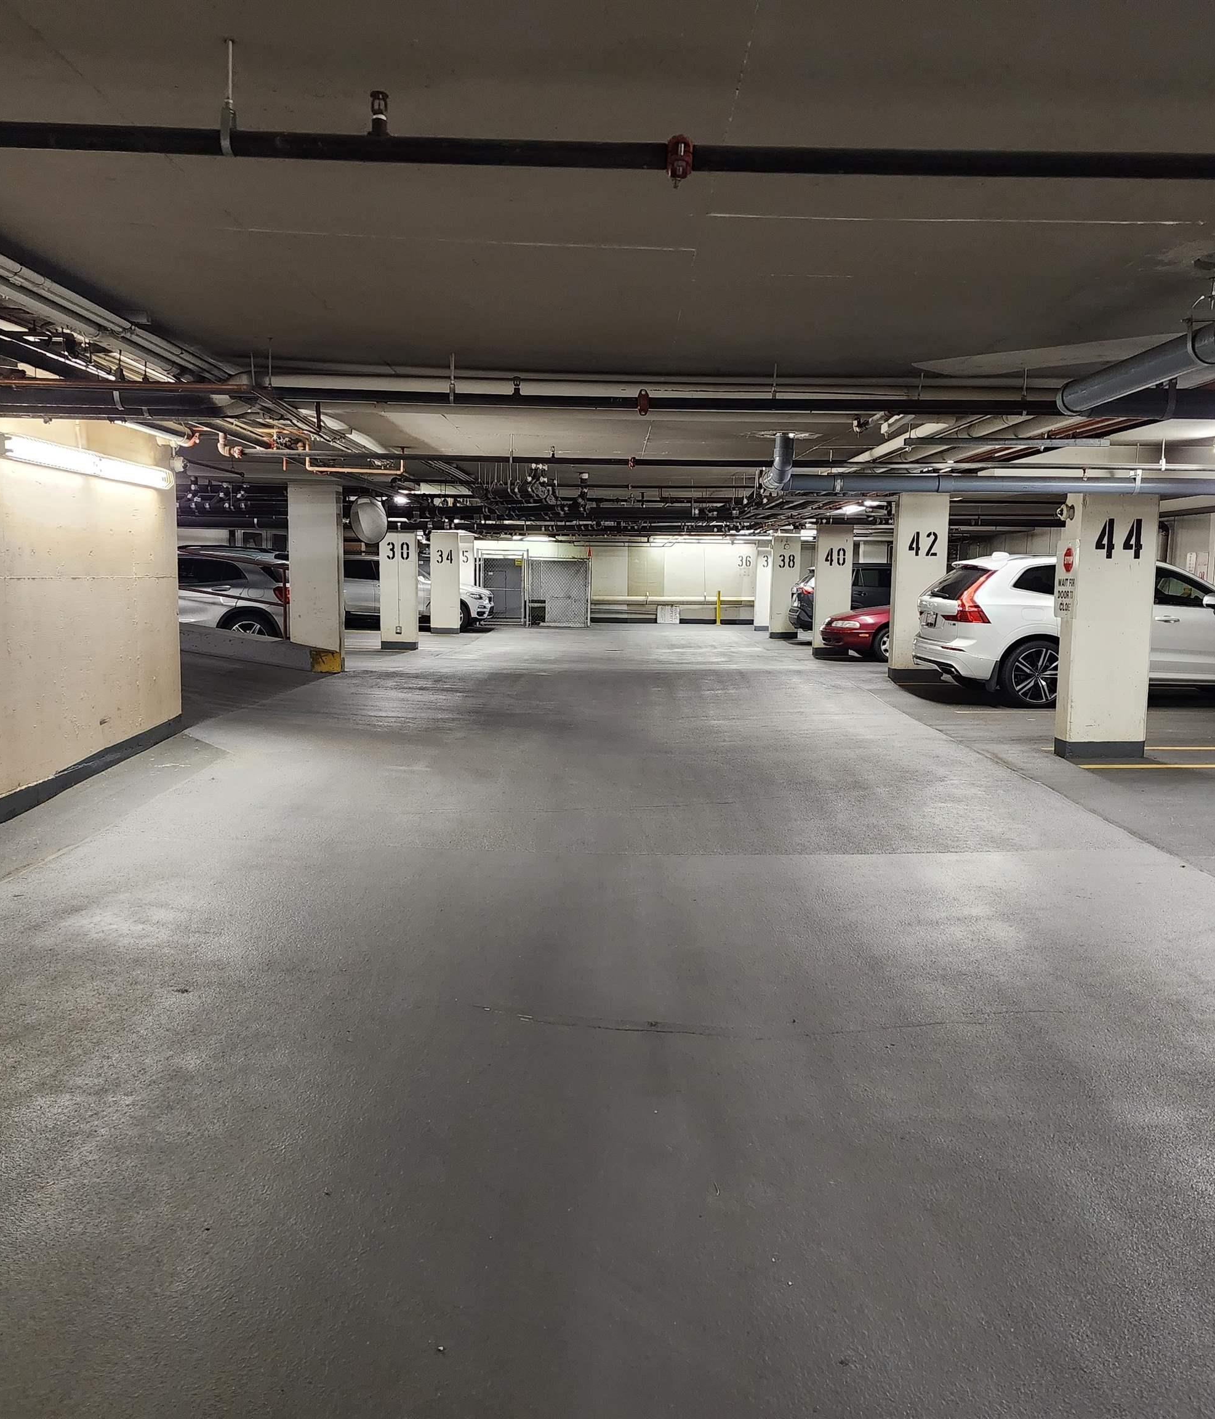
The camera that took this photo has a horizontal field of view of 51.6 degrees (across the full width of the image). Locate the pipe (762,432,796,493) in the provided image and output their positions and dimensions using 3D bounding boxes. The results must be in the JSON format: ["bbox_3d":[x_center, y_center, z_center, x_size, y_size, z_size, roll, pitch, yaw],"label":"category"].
[{"bbox_3d":[1.168,-1.681,8.563,0.230,0.420,0.300,1,6,0],"label":"pipe"}]

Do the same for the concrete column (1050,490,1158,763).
[{"bbox_3d":[3.898,-0.714,9.842,0.610,2.168,0.310,1,6,0],"label":"concrete column"}]

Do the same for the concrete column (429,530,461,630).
[{"bbox_3d":[-3.451,-2.716,26.913,0.610,2.196,0.310,1,6,0],"label":"concrete column"}]

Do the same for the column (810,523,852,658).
[{"bbox_3d":[3.948,-2.086,21.872,0.610,2.380,0.300,1,6,0],"label":"column"}]

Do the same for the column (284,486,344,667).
[{"bbox_3d":[-3.508,-1.597,15.236,0.610,2.270,0.310,1,6,0],"label":"column"}]

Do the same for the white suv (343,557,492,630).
[{"bbox_3d":[-4.988,-2.736,29.267,4.680,1.670,1.890,1,6,3],"label":"white suv"}]

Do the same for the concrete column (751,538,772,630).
[{"bbox_3d":[3.998,-3.118,31.376,0.610,2.360,0.300,1,6,0],"label":"concrete column"}]

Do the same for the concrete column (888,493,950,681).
[{"bbox_3d":[3.917,-1.509,15.809,0.610,2.380,0.300,1,6,0],"label":"concrete column"}]

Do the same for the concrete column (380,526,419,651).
[{"bbox_3d":[-3.430,-2.077,20.847,0.610,2.130,0.310,1,6,0],"label":"concrete column"}]

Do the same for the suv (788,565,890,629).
[{"bbox_3d":[6.212,-2.201,26.283,4.600,1.680,1.880,1,6,0],"label":"suv"}]

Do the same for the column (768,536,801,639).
[{"bbox_3d":[3.828,-2.632,27.187,0.610,2.200,0.310,1,6,0],"label":"column"}]

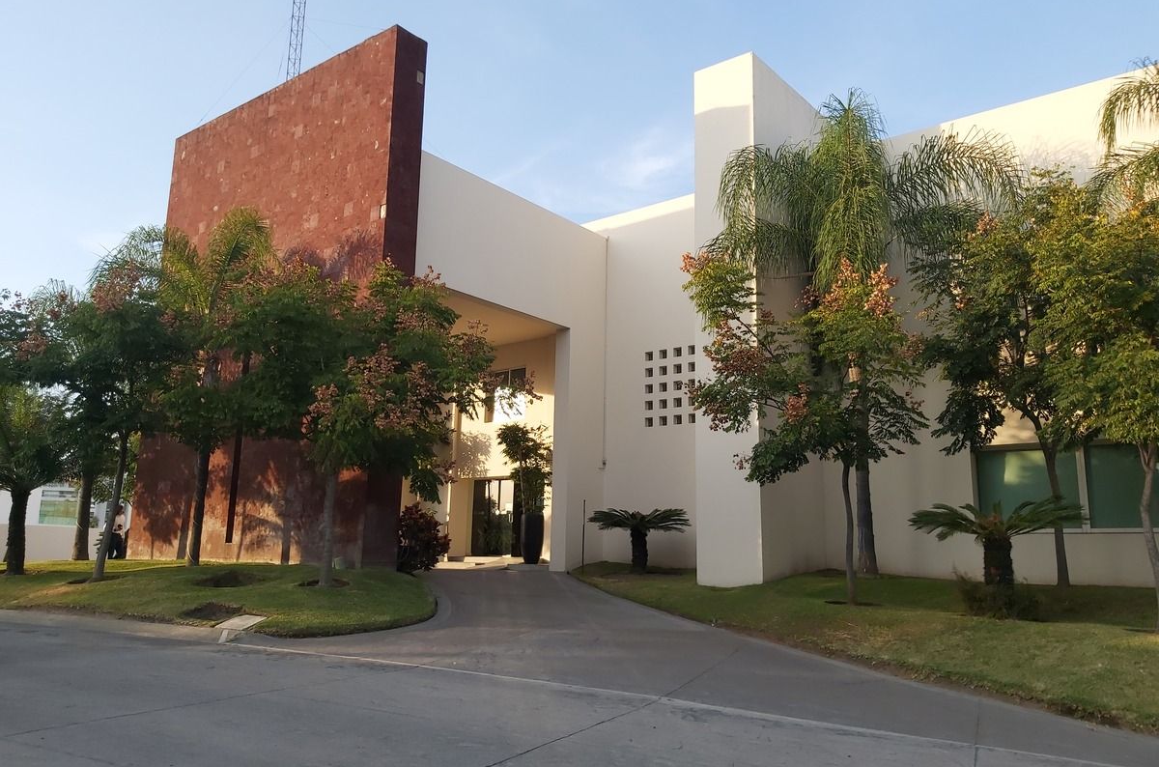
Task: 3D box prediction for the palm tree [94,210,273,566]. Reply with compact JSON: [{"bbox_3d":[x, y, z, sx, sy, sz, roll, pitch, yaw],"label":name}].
[{"bbox_3d":[-9.931,-0.055,21.493,4.400,8.960,4.320,1,-11,0],"label":"palm tree"}]

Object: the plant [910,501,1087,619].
[{"bbox_3d":[6.431,2.668,13.419,2.600,1.800,2.500,1,-11,0],"label":"plant"}]

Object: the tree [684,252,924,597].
[{"bbox_3d":[3.942,0.641,15.176,4.140,6.130,4.030,1,-11,0],"label":"tree"}]

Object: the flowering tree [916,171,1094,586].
[{"bbox_3d":[8.256,-0.277,16.709,3.390,8.110,3.070,1,-11,0],"label":"flowering tree"}]

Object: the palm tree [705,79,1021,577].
[{"bbox_3d":[6.316,-1.372,18.986,6.710,10.850,5.380,1,-11,0],"label":"palm tree"}]

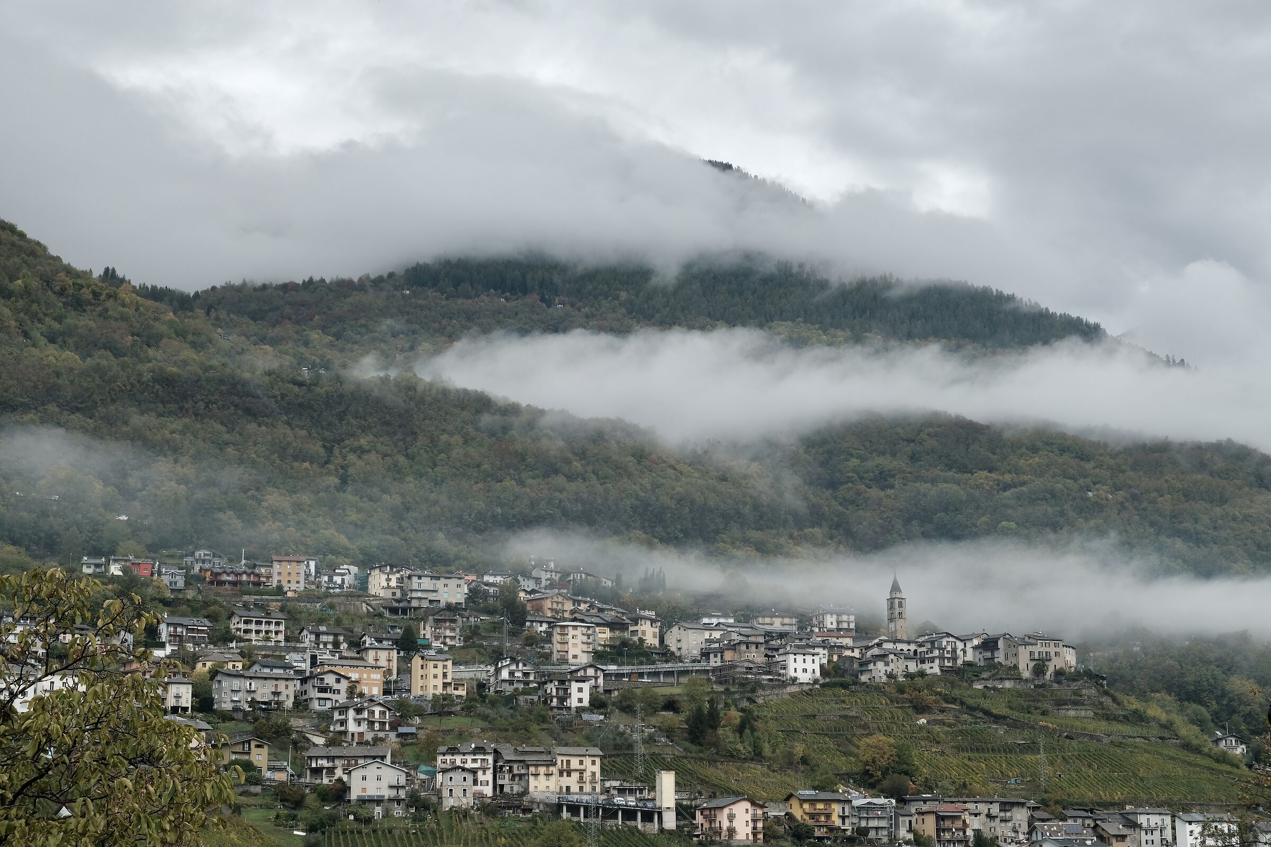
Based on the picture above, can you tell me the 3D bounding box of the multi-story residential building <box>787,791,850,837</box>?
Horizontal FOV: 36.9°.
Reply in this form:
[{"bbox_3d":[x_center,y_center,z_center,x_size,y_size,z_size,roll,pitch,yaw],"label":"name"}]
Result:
[{"bbox_3d":[46.410,99.740,485.010,13.200,11.740,10.000,3,-13,-15],"label":"multi-story residential building"}]

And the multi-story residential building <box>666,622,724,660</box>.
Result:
[{"bbox_3d":[21.200,78.350,685.000,16.500,13.000,14.000,7,-12,-35],"label":"multi-story residential building"}]

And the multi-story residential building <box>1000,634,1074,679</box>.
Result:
[{"bbox_3d":[131.090,76.020,620.000,21.500,13.800,11.000,4,-11,-25],"label":"multi-story residential building"}]

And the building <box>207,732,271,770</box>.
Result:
[{"bbox_3d":[-99.700,83.200,480.000,10.800,10.000,11.000,7,-13,-37],"label":"building"}]

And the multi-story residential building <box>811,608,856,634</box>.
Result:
[{"bbox_3d":[77.570,77.830,745.000,12.300,11.200,11.000,4,-12,-22],"label":"multi-story residential building"}]

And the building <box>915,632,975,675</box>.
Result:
[{"bbox_3d":[102.530,76.320,632.000,14.500,12.840,10.500,8,-14,-38],"label":"building"}]

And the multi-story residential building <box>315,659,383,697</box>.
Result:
[{"bbox_3d":[-82.780,73.760,549.960,18.300,11.350,11.500,6,-14,-27],"label":"multi-story residential building"}]

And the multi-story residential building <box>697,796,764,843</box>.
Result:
[{"bbox_3d":[23.740,97.690,470.010,11.800,11.000,12.500,6,-13,-26],"label":"multi-story residential building"}]

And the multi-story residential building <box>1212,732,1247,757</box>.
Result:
[{"bbox_3d":[205.880,111.300,660.000,9.000,7.800,9.000,1,-11,-5],"label":"multi-story residential building"}]

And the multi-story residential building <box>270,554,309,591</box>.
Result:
[{"bbox_3d":[-134.870,59.010,741.930,13.700,14.920,11.500,2,-12,-10],"label":"multi-story residential building"}]

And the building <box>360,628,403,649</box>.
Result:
[{"bbox_3d":[-82.360,71.610,619.950,12.200,7.540,10.000,5,-13,-24],"label":"building"}]

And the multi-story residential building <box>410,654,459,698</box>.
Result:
[{"bbox_3d":[-58.510,73.070,549.970,9.800,13.130,10.000,8,-15,-35],"label":"multi-story residential building"}]

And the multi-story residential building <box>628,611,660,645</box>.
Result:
[{"bbox_3d":[3.110,71.780,665.000,9.500,12.110,7.500,11,-15,-44],"label":"multi-story residential building"}]

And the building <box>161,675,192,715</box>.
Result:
[{"bbox_3d":[-132.230,78.530,550.000,7.000,10.800,9.500,6,-13,-29],"label":"building"}]

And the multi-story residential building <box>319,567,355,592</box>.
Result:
[{"bbox_3d":[-112.970,59.190,722.000,10.200,9.000,10.000,-2,-10,8],"label":"multi-story residential building"}]

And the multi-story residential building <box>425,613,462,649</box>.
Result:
[{"bbox_3d":[-65.160,70.450,648.000,11.000,11.390,9.500,4,-12,-21],"label":"multi-story residential building"}]

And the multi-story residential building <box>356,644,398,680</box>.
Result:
[{"bbox_3d":[-78.930,73.270,585.000,10.200,11.000,9.500,5,-12,-25],"label":"multi-story residential building"}]

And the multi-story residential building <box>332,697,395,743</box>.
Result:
[{"bbox_3d":[-74.770,81.220,520.000,13.400,12.200,13.000,7,-13,-31],"label":"multi-story residential building"}]

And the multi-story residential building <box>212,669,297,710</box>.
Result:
[{"bbox_3d":[-113.830,79.420,568.000,23.300,11.250,9.500,7,-13,-33],"label":"multi-story residential building"}]

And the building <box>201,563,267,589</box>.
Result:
[{"bbox_3d":[-155.680,59.480,738.000,24.000,9.200,11.500,4,-11,-24],"label":"building"}]

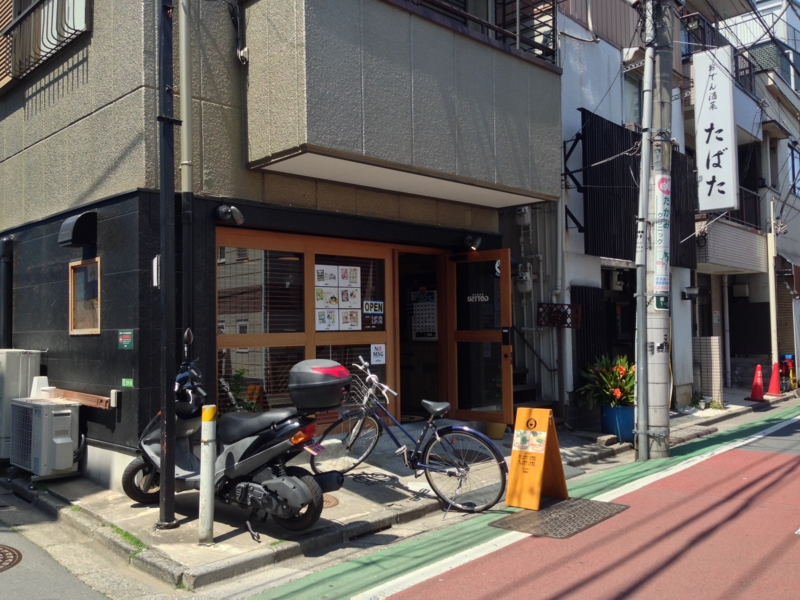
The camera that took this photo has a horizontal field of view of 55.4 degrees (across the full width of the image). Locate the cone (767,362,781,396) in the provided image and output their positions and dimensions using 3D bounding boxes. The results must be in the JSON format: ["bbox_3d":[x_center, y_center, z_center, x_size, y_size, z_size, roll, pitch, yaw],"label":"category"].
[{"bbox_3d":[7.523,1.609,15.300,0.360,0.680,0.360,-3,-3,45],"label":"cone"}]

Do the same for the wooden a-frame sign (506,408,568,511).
[{"bbox_3d":[1.198,1.333,6.534,0.350,0.792,0.520,-3,-3,45],"label":"wooden a-frame sign"}]

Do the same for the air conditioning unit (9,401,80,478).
[{"bbox_3d":[-3.200,1.215,6.856,0.775,0.628,0.310,-3,-3,45],"label":"air conditioning unit"}]

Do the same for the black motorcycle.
[{"bbox_3d":[-1.256,0.936,5.467,1.860,1.330,0.700,-2,-2,25],"label":"black motorcycle"}]

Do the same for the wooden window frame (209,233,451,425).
[{"bbox_3d":[-0.539,0.356,7.793,0.130,1.970,3.050,-3,-3,45],"label":"wooden window frame"}]

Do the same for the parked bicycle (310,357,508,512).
[{"bbox_3d":[0.086,1.079,6.396,1.700,1.160,0.600,-2,-2,23],"label":"parked bicycle"}]

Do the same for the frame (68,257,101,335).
[{"bbox_3d":[-2.877,-0.027,6.953,0.660,0.680,0.100,-3,-3,45],"label":"frame"}]

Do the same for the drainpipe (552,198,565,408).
[{"bbox_3d":[2.140,0.047,10.300,0.140,2.850,0.100,-3,-3,45],"label":"drainpipe"}]

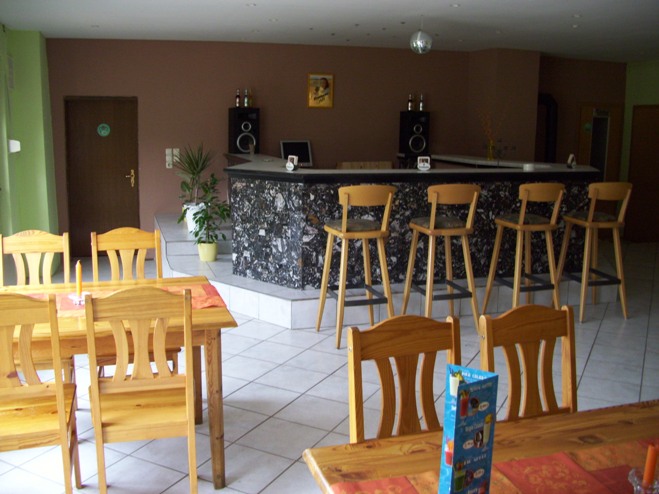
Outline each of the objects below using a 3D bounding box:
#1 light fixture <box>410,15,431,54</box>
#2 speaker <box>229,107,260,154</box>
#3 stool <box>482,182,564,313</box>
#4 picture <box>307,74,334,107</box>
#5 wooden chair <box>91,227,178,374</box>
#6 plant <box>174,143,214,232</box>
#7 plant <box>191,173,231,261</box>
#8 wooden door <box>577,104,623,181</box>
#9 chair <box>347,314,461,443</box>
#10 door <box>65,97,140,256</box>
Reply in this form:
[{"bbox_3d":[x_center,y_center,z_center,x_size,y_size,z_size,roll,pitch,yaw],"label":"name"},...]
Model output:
[{"bbox_3d":[0.798,-1.826,5.600,0.190,0.330,0.190,2,10,0],"label":"light fixture"},{"bbox_3d":[-0.962,-1.312,7.350,0.310,0.515,0.280,-1,11,-16],"label":"speaker"},{"bbox_3d":[1.668,0.046,5.488,0.475,1.150,0.480,-2,10,-16],"label":"stool"},{"bbox_3d":[-0.098,-1.913,7.913,0.325,0.450,0.030,0,10,-5],"label":"picture"},{"bbox_3d":[-1.062,0.434,3.521,0.420,0.980,0.480,-2,11,-21],"label":"wooden chair"},{"bbox_3d":[-1.491,-0.630,7.150,0.440,1.050,0.420,1,10,-5],"label":"plant"},{"bbox_3d":[-1.227,-0.311,6.700,0.420,0.920,0.400,1,10,-5],"label":"plant"},{"bbox_3d":[3.950,-1.062,9.444,0.720,2.000,0.070,-1,10,-13],"label":"wooden door"},{"bbox_3d":[0.315,0.753,1.926,0.420,0.980,0.480,-2,11,-21],"label":"chair"},{"bbox_3d":[-2.758,-0.839,7.871,0.860,1.970,0.070,0,10,-3],"label":"door"}]

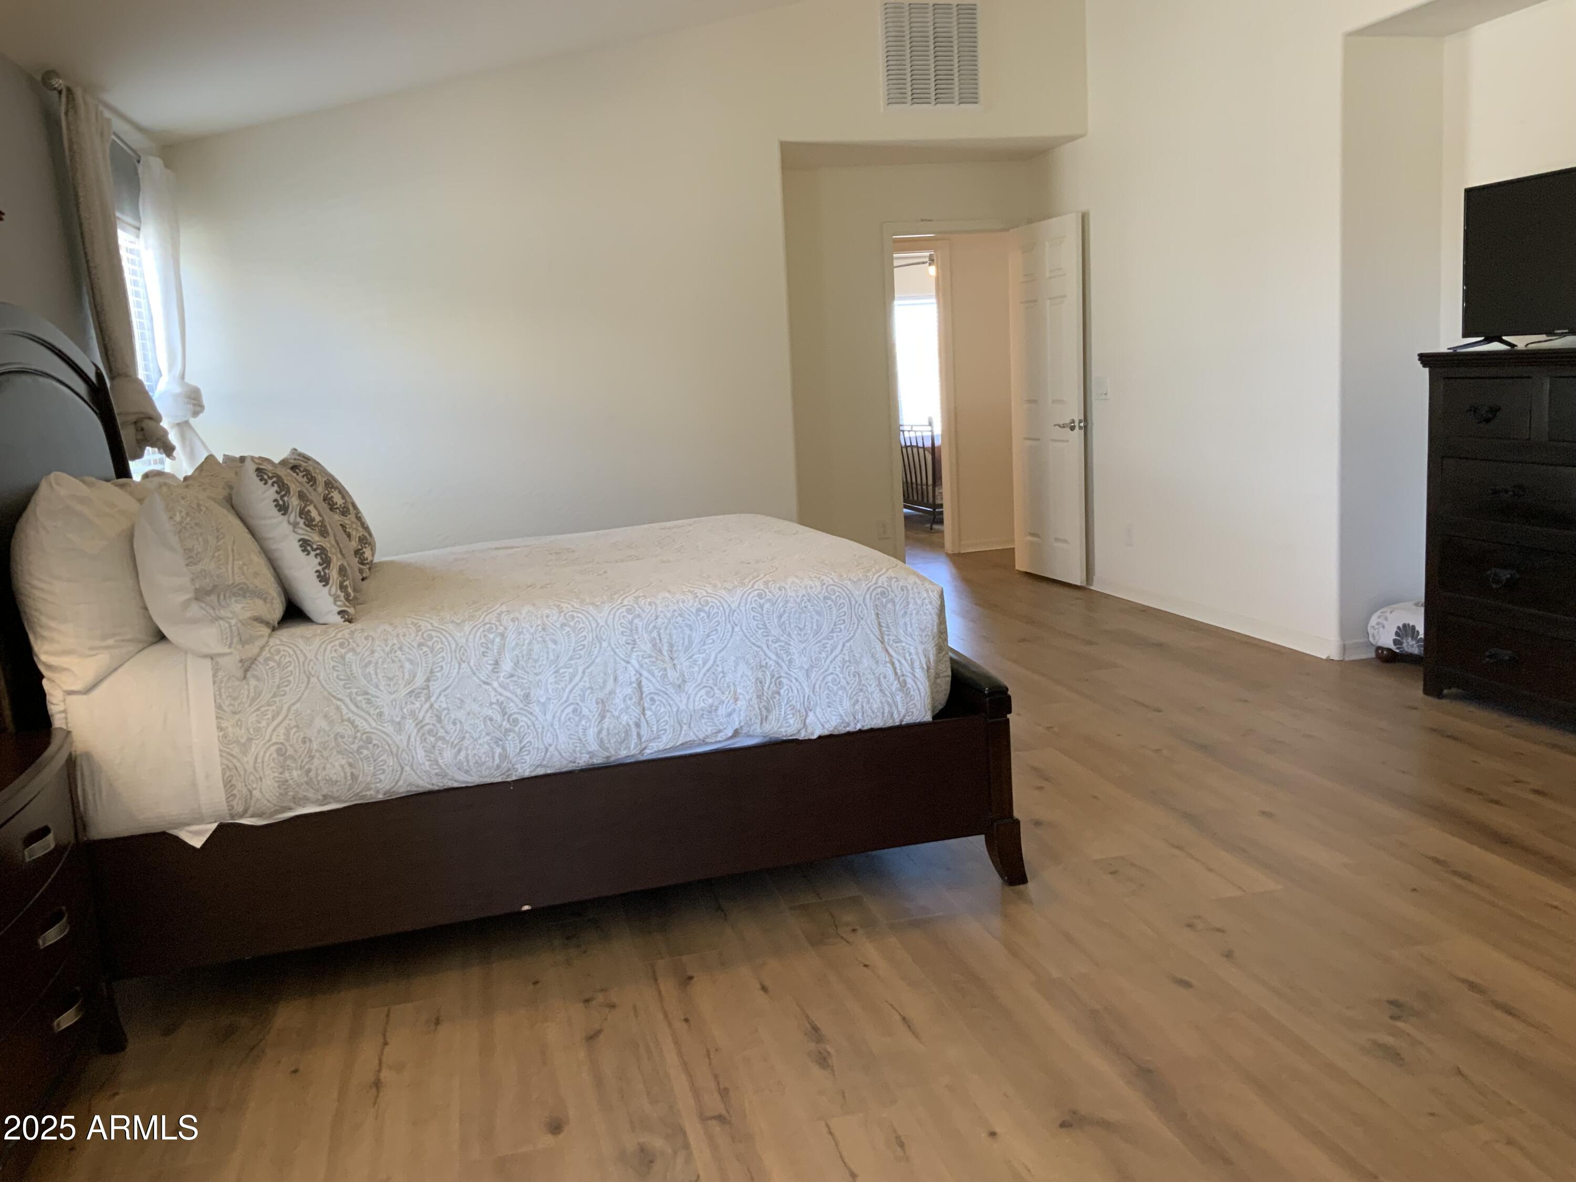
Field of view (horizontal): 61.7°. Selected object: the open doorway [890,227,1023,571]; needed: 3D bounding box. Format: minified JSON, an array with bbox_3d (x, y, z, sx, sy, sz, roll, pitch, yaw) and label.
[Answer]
[{"bbox_3d":[0.997,-1.090,7.893,0.790,2.040,0.130,-6,10,-14],"label":"open doorway"}]

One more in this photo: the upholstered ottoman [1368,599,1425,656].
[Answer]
[{"bbox_3d":[2.536,0.167,5.106,0.380,0.264,0.460,-6,9,-13],"label":"upholstered ottoman"}]

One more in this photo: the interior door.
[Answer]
[{"bbox_3d":[1.495,-1.070,7.569,0.045,2.030,0.745,-7,10,-21],"label":"interior door"}]

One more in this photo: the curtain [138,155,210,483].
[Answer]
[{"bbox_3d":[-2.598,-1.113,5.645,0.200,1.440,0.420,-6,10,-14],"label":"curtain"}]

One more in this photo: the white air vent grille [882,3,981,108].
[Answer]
[{"bbox_3d":[0.732,-2.705,6.666,0.540,0.545,0.030,-6,10,-14],"label":"white air vent grille"}]

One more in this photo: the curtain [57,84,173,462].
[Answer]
[{"bbox_3d":[-2.283,-1.026,4.508,0.210,1.290,0.420,-6,10,-14],"label":"curtain"}]

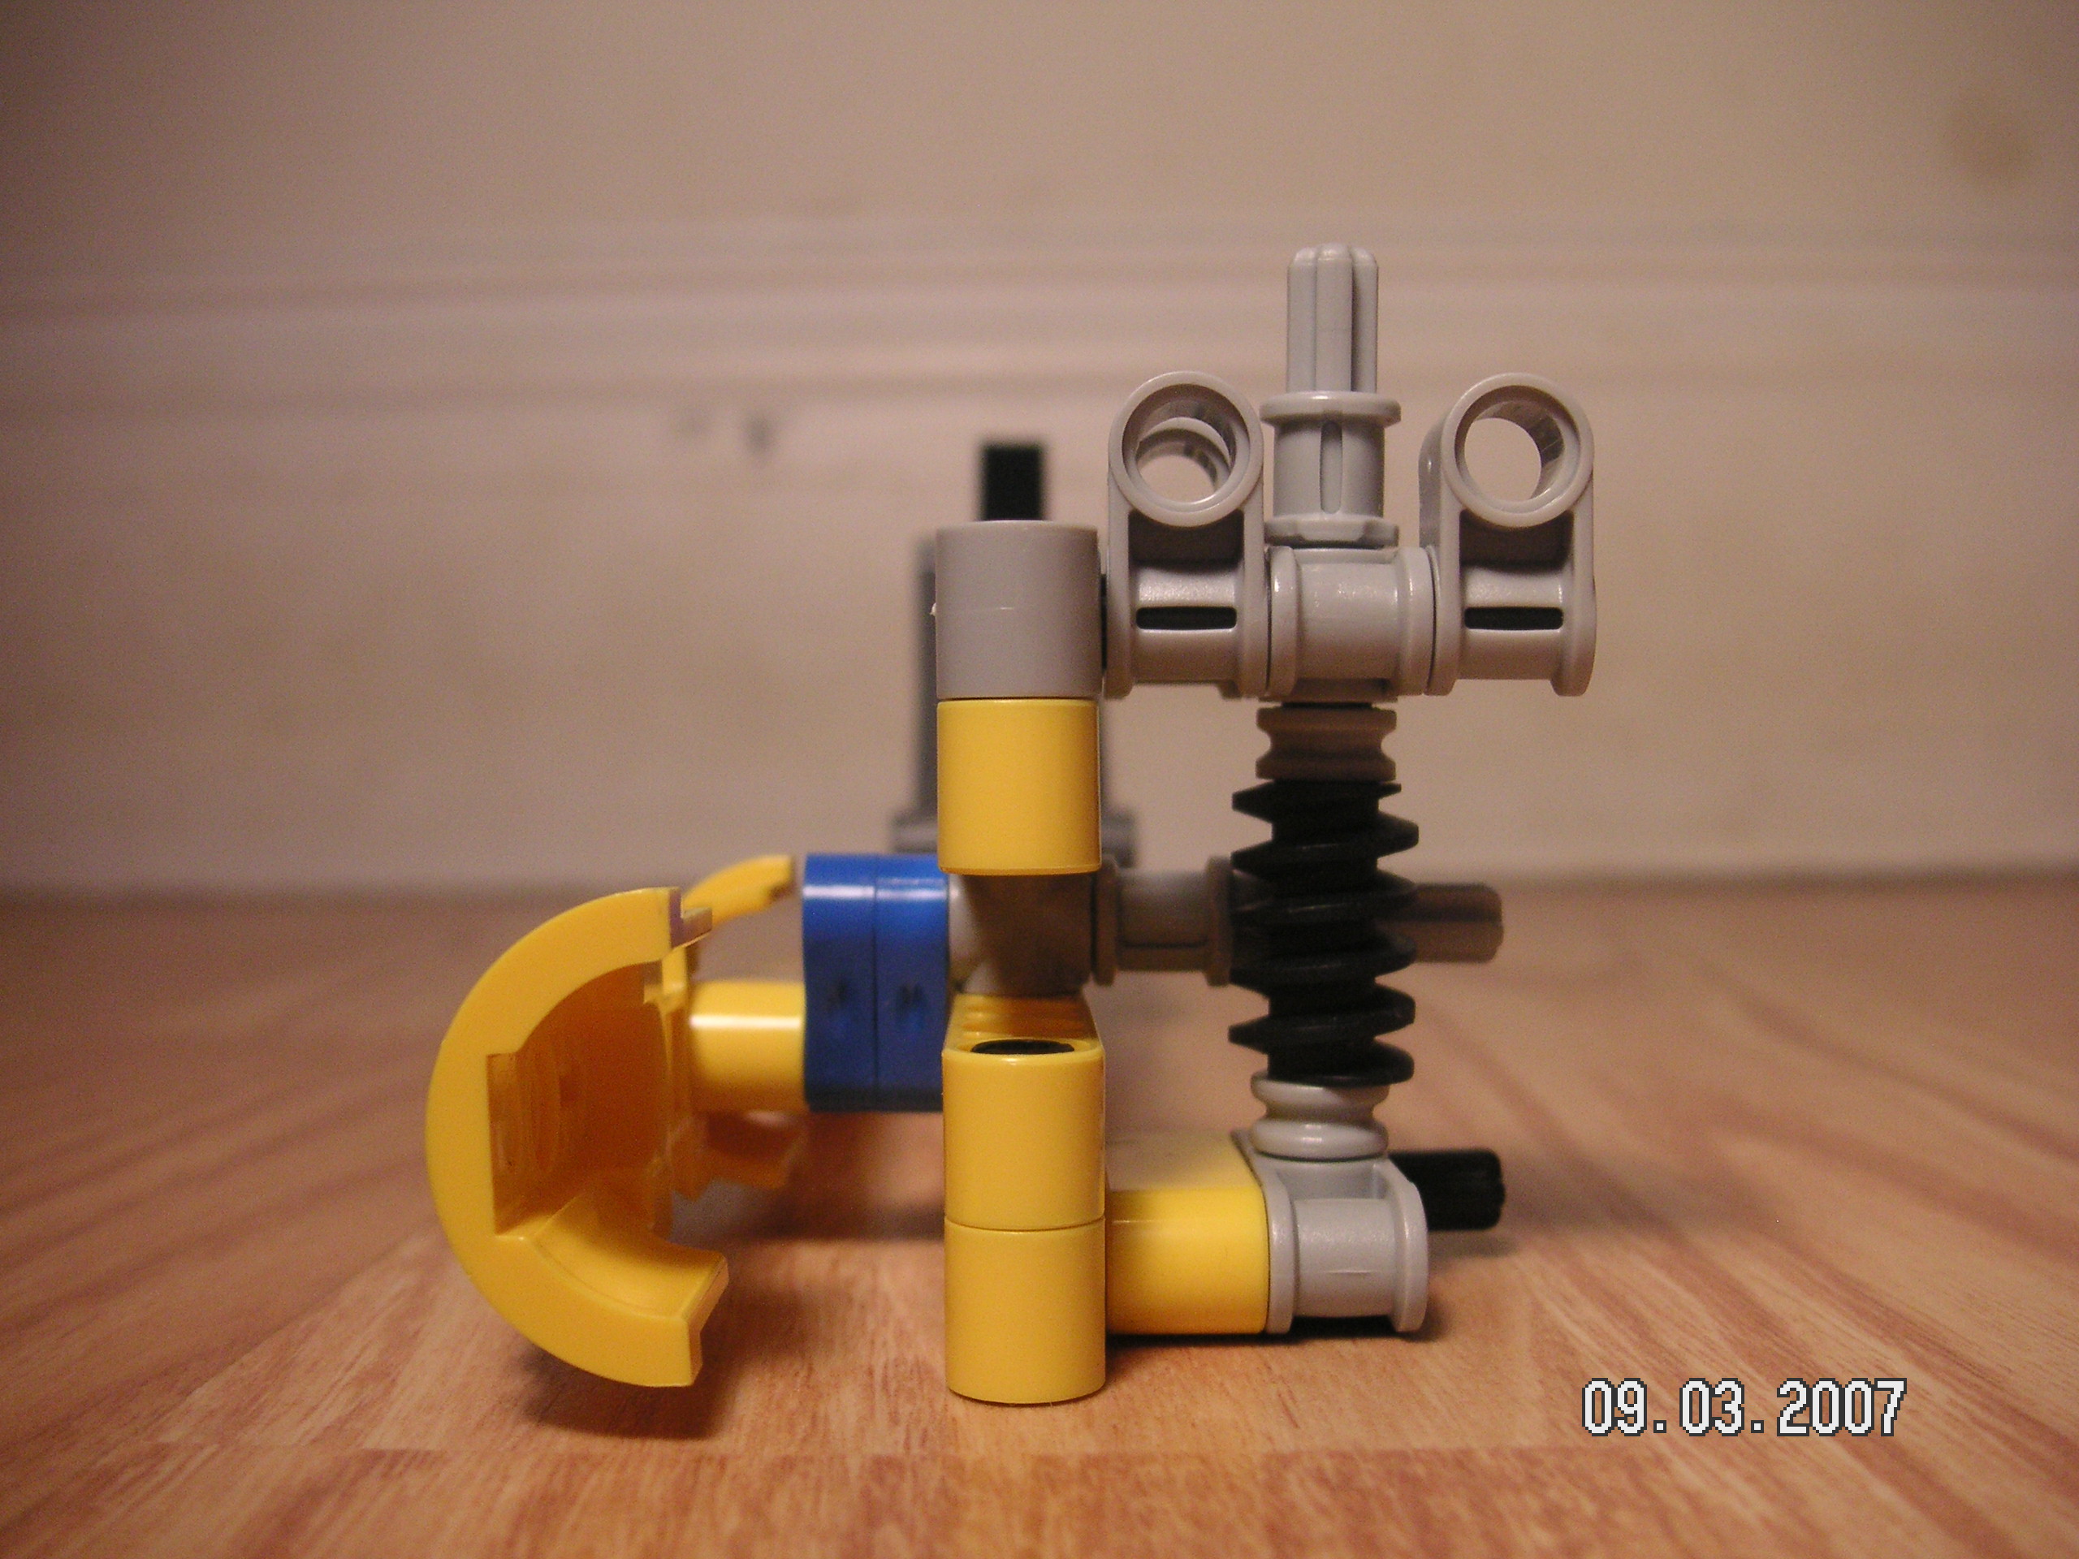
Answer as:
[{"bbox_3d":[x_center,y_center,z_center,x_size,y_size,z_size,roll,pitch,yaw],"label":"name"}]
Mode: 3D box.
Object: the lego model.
[{"bbox_3d":[-0.001,0.001,0.131,0.059,0.058,0.058,0,0,0],"label":"lego model"}]

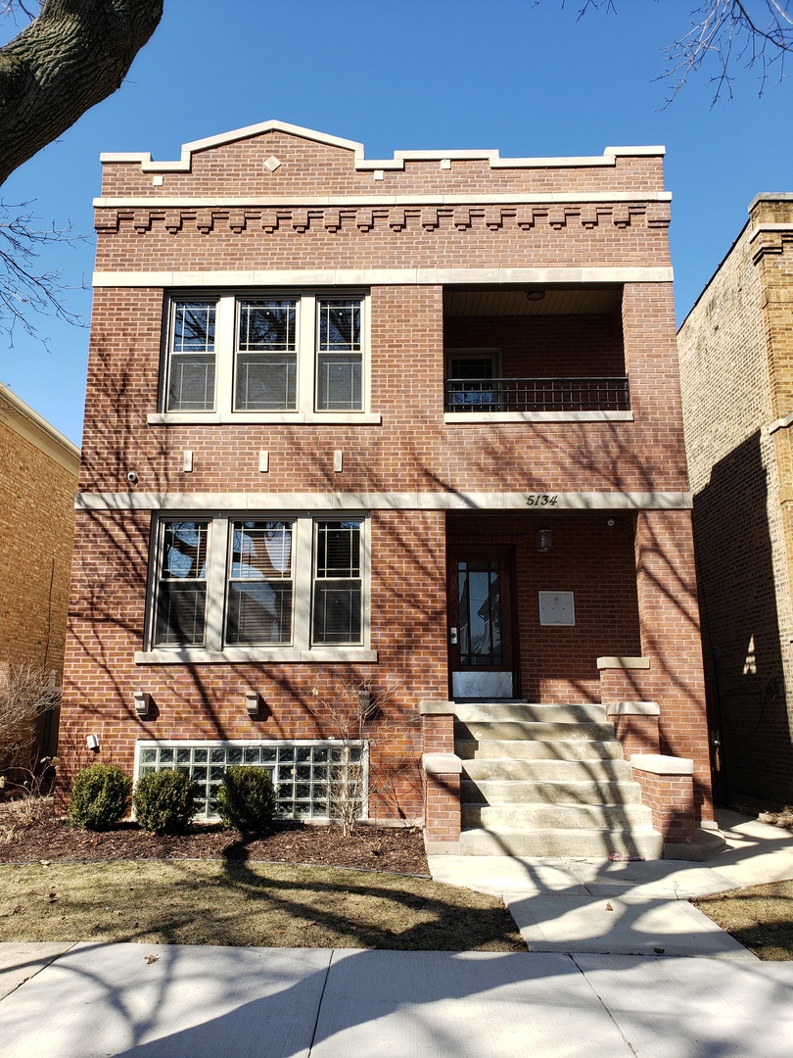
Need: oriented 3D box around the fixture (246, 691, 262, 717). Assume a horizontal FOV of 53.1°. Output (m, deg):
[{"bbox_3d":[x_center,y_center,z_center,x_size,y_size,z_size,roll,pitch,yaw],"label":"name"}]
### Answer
[{"bbox_3d":[-1.683,2.044,9.331,0.137,0.273,0.190,0,-10,1],"label":"fixture"}]

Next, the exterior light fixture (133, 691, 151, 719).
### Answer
[{"bbox_3d":[-2.990,2.051,9.345,0.135,0.270,0.190,0,-10,1],"label":"exterior light fixture"}]

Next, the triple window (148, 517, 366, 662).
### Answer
[{"bbox_3d":[-1.677,0.664,9.729,2.740,1.740,0.180,0,-11,1],"label":"triple window"}]

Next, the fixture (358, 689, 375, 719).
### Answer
[{"bbox_3d":[-0.369,2.026,9.251,0.140,0.280,0.180,0,-11,1],"label":"fixture"}]

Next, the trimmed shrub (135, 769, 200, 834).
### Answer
[{"bbox_3d":[-2.477,2.931,8.567,0.710,0.690,0.710,0,-10,1],"label":"trimmed shrub"}]

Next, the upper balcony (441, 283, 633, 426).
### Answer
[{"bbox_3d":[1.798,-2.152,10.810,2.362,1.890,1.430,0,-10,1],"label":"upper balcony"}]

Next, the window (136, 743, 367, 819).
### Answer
[{"bbox_3d":[-1.690,2.917,9.263,2.710,0.890,0.110,0,-11,1],"label":"window"}]

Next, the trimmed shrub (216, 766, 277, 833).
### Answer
[{"bbox_3d":[-1.640,2.949,8.696,0.656,0.672,0.660,0,-11,1],"label":"trimmed shrub"}]

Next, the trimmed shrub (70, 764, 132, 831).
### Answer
[{"bbox_3d":[-3.265,2.953,8.773,0.685,0.678,0.660,0,-11,1],"label":"trimmed shrub"}]

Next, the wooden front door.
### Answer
[{"bbox_3d":[1.168,1.281,11.044,0.989,2.089,0.120,0,-10,1],"label":"wooden front door"}]

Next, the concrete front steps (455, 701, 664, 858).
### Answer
[{"bbox_3d":[1.541,2.574,8.411,1.860,1.290,2.040,0,-11,1],"label":"concrete front steps"}]

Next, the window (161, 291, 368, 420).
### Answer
[{"bbox_3d":[-1.676,-2.261,10.255,2.689,1.751,0.160,0,-10,1],"label":"window"}]

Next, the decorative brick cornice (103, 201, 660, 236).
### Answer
[{"bbox_3d":[-0.196,-4.088,10.457,7.538,0.421,0.130,0,-10,1],"label":"decorative brick cornice"}]

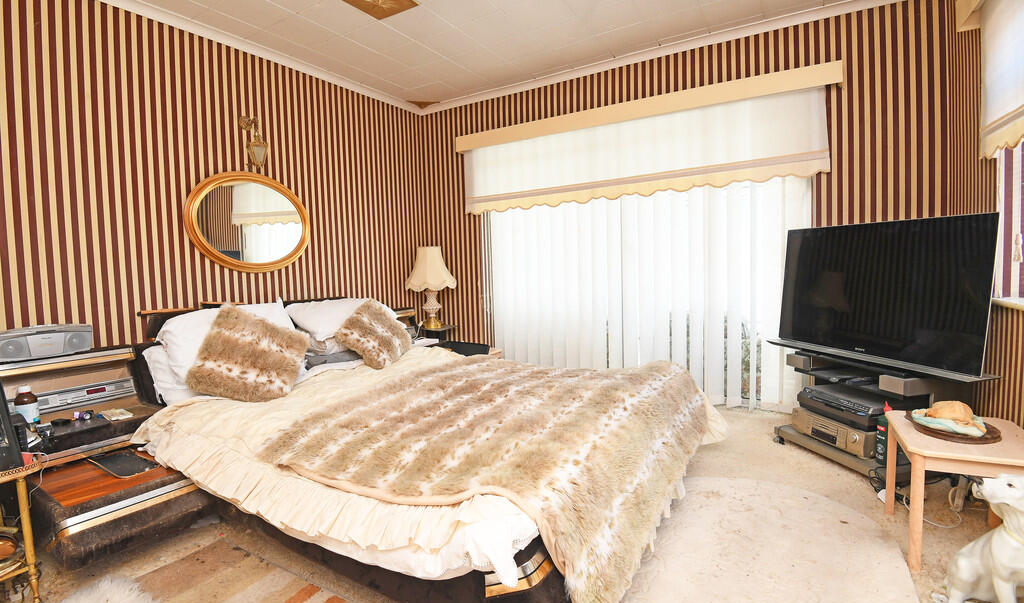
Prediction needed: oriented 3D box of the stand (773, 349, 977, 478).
[{"bbox_3d":[1.684,0.528,2.207,0.440,0.510,0.650,-2,3,-8],"label":"stand"}]

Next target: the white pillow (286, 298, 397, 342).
[{"bbox_3d":[-1.220,0.127,3.200,0.710,0.170,0.410,-5,47,-52],"label":"white pillow"}]

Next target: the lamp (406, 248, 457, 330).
[{"bbox_3d":[-0.609,-0.098,3.420,0.370,0.620,0.370,-2,3,-10],"label":"lamp"}]

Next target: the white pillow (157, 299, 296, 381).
[{"bbox_3d":[-1.649,0.242,2.686,0.710,0.440,0.200,-5,-38,-52],"label":"white pillow"}]

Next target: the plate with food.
[{"bbox_3d":[1.534,0.390,1.597,0.235,0.105,0.340,-1,3,23],"label":"plate with food"}]

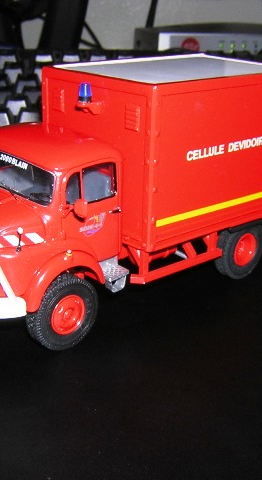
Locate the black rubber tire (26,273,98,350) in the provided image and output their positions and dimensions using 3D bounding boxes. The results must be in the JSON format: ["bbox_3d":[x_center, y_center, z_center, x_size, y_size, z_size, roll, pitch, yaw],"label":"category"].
[{"bbox_3d":[-0.020,0.021,0.196,0.024,0.024,0.006,-16,27,-38],"label":"black rubber tire"}]

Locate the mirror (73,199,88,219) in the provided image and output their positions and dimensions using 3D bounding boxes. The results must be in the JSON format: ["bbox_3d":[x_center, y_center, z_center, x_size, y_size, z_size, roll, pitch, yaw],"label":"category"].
[{"bbox_3d":[-0.013,-0.009,0.178,0.002,0.005,0.004,-16,27,-38],"label":"mirror"}]

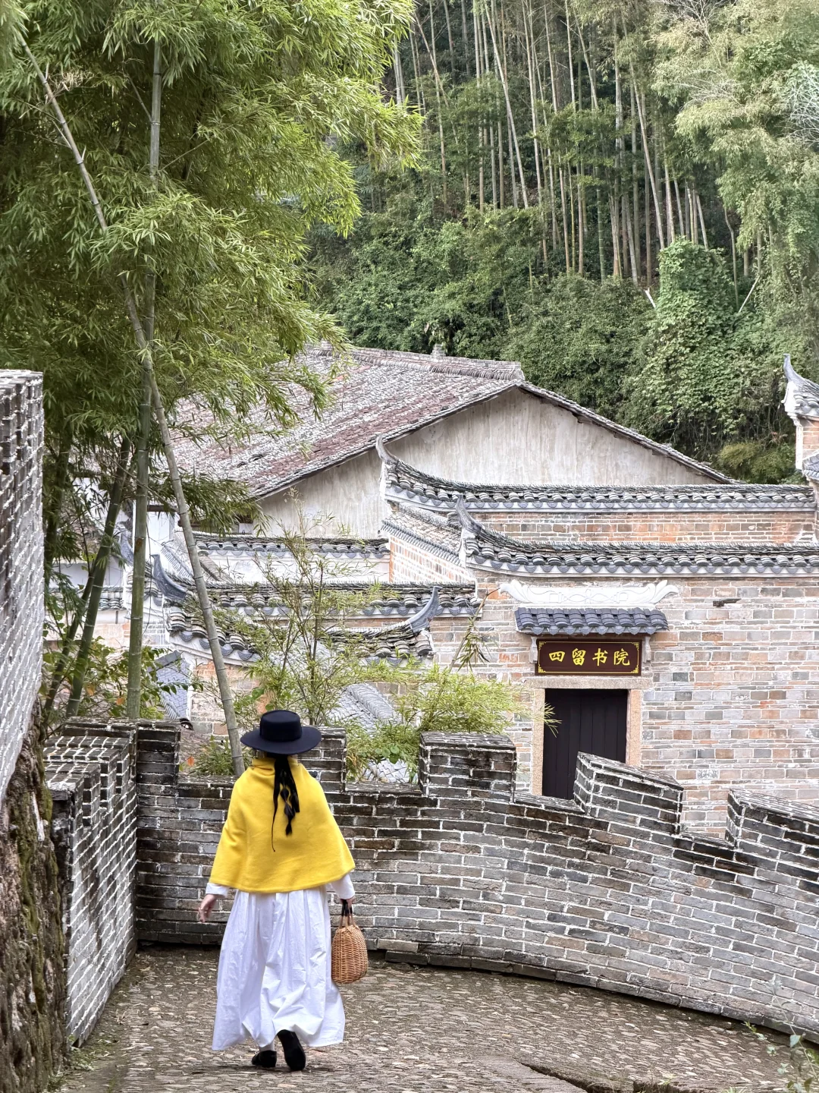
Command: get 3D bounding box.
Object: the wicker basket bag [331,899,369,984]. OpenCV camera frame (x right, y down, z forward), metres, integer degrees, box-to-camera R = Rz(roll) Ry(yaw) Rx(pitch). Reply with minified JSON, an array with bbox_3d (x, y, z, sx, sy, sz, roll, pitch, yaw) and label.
[{"bbox_3d":[-0.269,1.772,14.200,0.145,0.375,0.270,2,5,27],"label":"wicker basket bag"}]

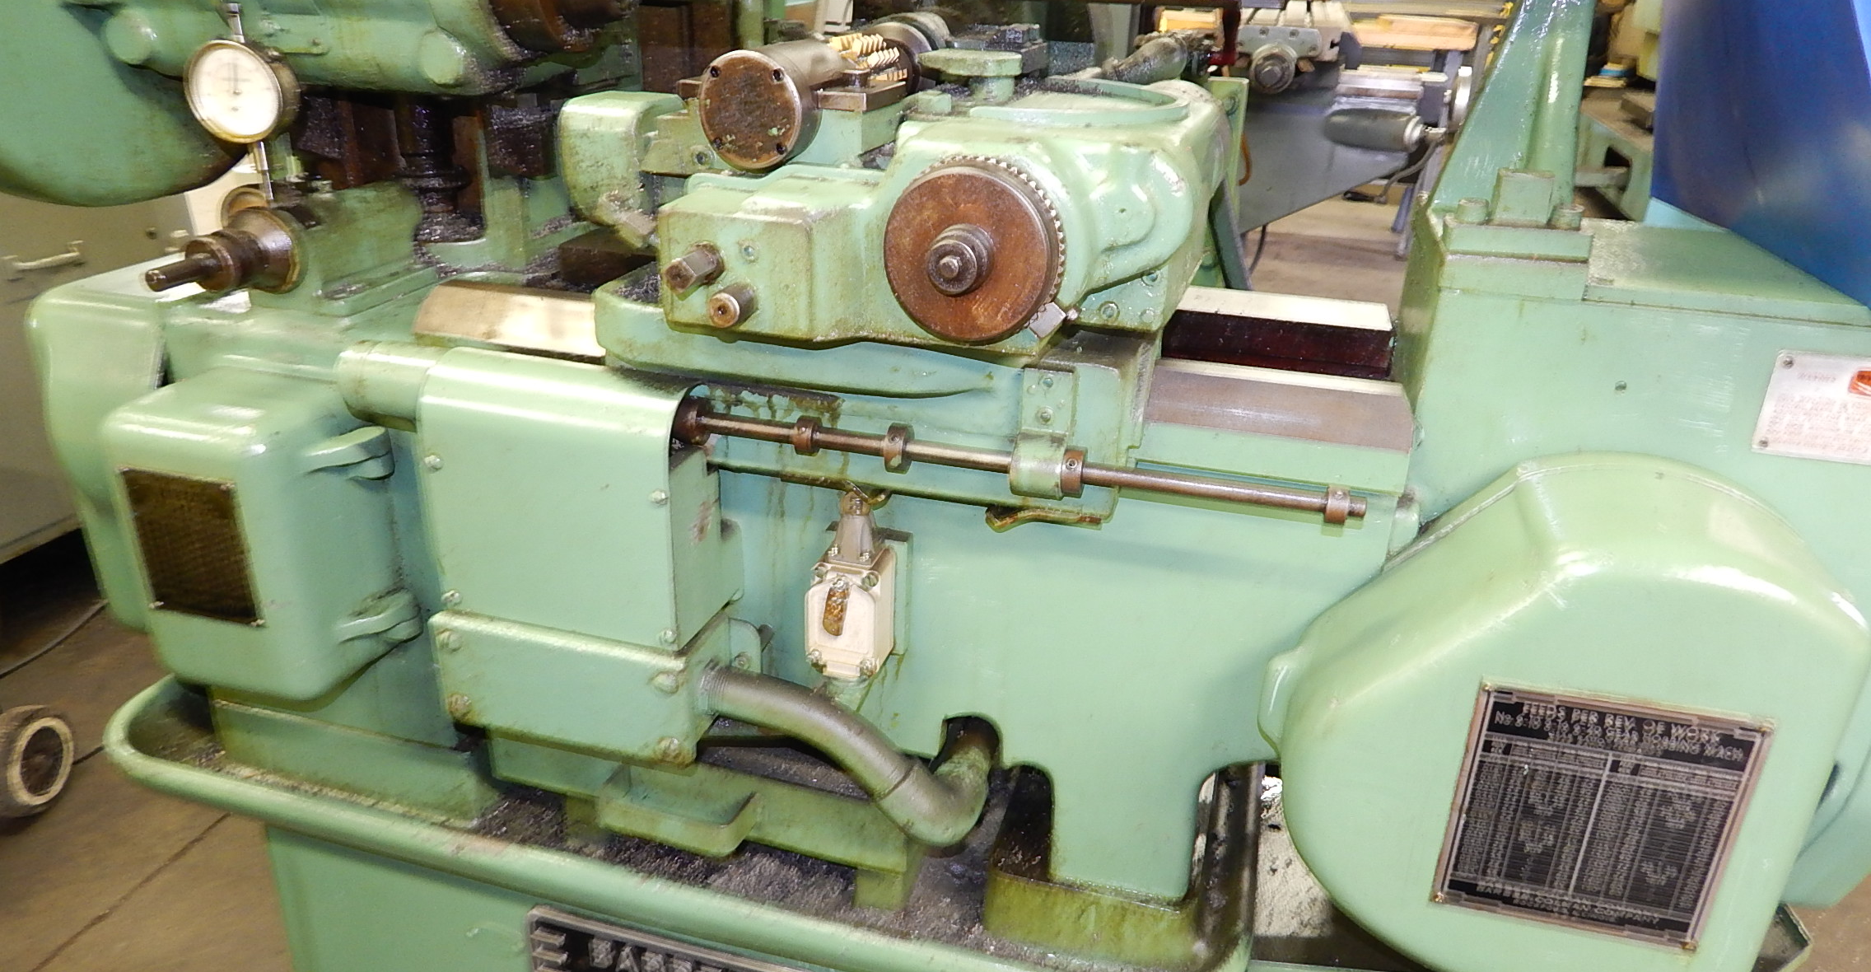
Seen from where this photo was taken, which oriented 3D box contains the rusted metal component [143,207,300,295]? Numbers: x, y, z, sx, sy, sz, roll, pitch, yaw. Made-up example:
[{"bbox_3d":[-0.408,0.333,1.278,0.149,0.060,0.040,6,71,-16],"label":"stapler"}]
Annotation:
[{"bbox_3d":[-0.473,-0.146,0.822,0.060,0.060,0.107,8,23,13],"label":"rusted metal component"}]

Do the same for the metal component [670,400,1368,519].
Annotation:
[{"bbox_3d":[0.030,-0.015,0.713,0.413,0.024,0.024,8,23,13],"label":"metal component"}]

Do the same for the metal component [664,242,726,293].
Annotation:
[{"bbox_3d":[-0.126,-0.115,0.661,0.019,0.019,0.050,8,23,13],"label":"metal component"}]

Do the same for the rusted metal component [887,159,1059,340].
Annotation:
[{"bbox_3d":[0.015,-0.118,0.636,0.097,0.097,0.056,8,23,13],"label":"rusted metal component"}]

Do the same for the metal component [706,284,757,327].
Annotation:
[{"bbox_3d":[-0.108,-0.098,0.671,0.019,0.019,0.031,8,23,13],"label":"metal component"}]

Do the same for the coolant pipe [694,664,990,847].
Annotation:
[{"bbox_3d":[-0.057,0.159,0.841,0.183,0.095,0.135,8,23,13],"label":"coolant pipe"}]

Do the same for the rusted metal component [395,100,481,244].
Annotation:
[{"bbox_3d":[-0.410,-0.258,1.023,0.067,0.118,0.067,8,23,13],"label":"rusted metal component"}]

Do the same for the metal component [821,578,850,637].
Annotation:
[{"bbox_3d":[-0.058,0.070,0.724,0.012,0.039,0.006,15,24,10],"label":"metal component"}]

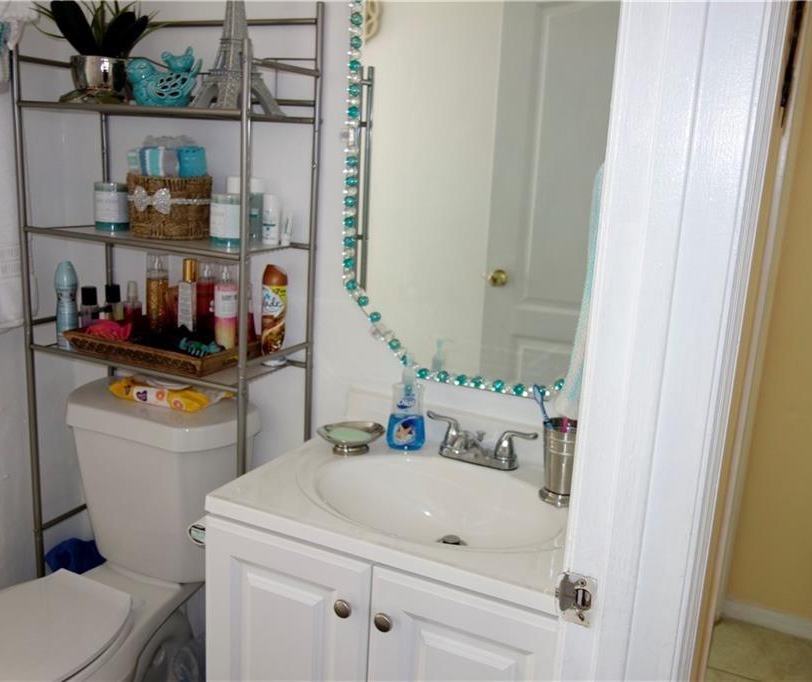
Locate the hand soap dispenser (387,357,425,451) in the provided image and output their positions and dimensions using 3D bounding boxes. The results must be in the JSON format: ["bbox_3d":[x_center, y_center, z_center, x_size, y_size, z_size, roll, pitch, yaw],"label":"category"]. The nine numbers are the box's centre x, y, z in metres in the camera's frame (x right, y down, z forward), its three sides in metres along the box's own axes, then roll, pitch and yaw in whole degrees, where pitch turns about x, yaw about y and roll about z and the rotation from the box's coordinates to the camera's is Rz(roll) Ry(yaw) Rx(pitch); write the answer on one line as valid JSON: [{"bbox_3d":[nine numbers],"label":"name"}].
[{"bbox_3d":[0.004,0.119,1.538,0.073,0.176,0.050,6,13,12],"label":"hand soap dispenser"}]

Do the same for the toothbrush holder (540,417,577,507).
[{"bbox_3d":[0.268,0.204,1.335,0.082,0.131,0.082,9,14,24],"label":"toothbrush holder"}]

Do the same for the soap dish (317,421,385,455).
[{"bbox_3d":[-0.106,0.188,1.517,0.130,0.038,0.110,5,13,6],"label":"soap dish"}]

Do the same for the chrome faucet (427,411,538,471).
[{"bbox_3d":[0.119,0.194,1.456,0.218,0.080,0.140,9,14,24],"label":"chrome faucet"}]

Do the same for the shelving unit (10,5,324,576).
[{"bbox_3d":[-0.518,0.112,1.752,0.582,1.638,0.260,9,14,24],"label":"shelving unit"}]

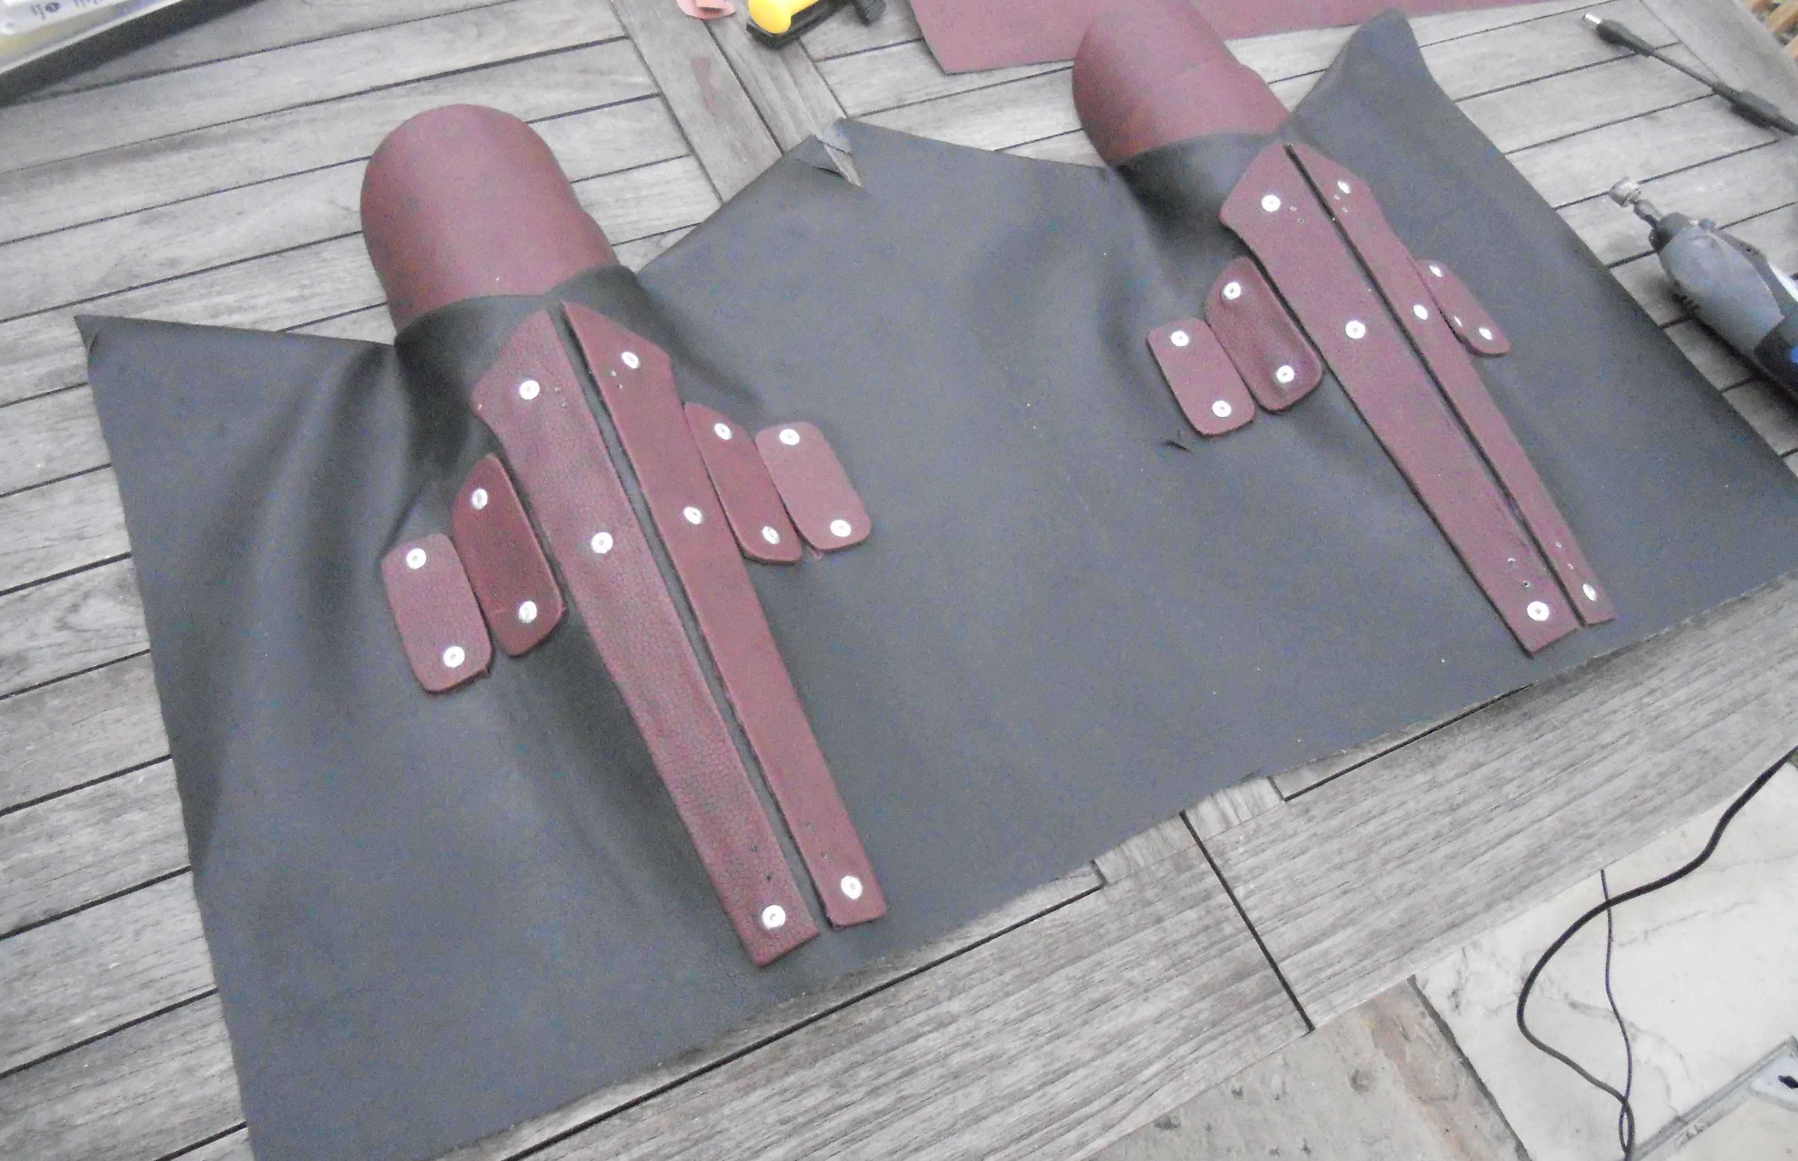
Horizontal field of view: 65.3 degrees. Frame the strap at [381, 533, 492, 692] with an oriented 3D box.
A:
[{"bbox_3d":[-0.209,0.013,0.636,0.036,0.006,0.075,-26,72,-3],"label":"strap"}]

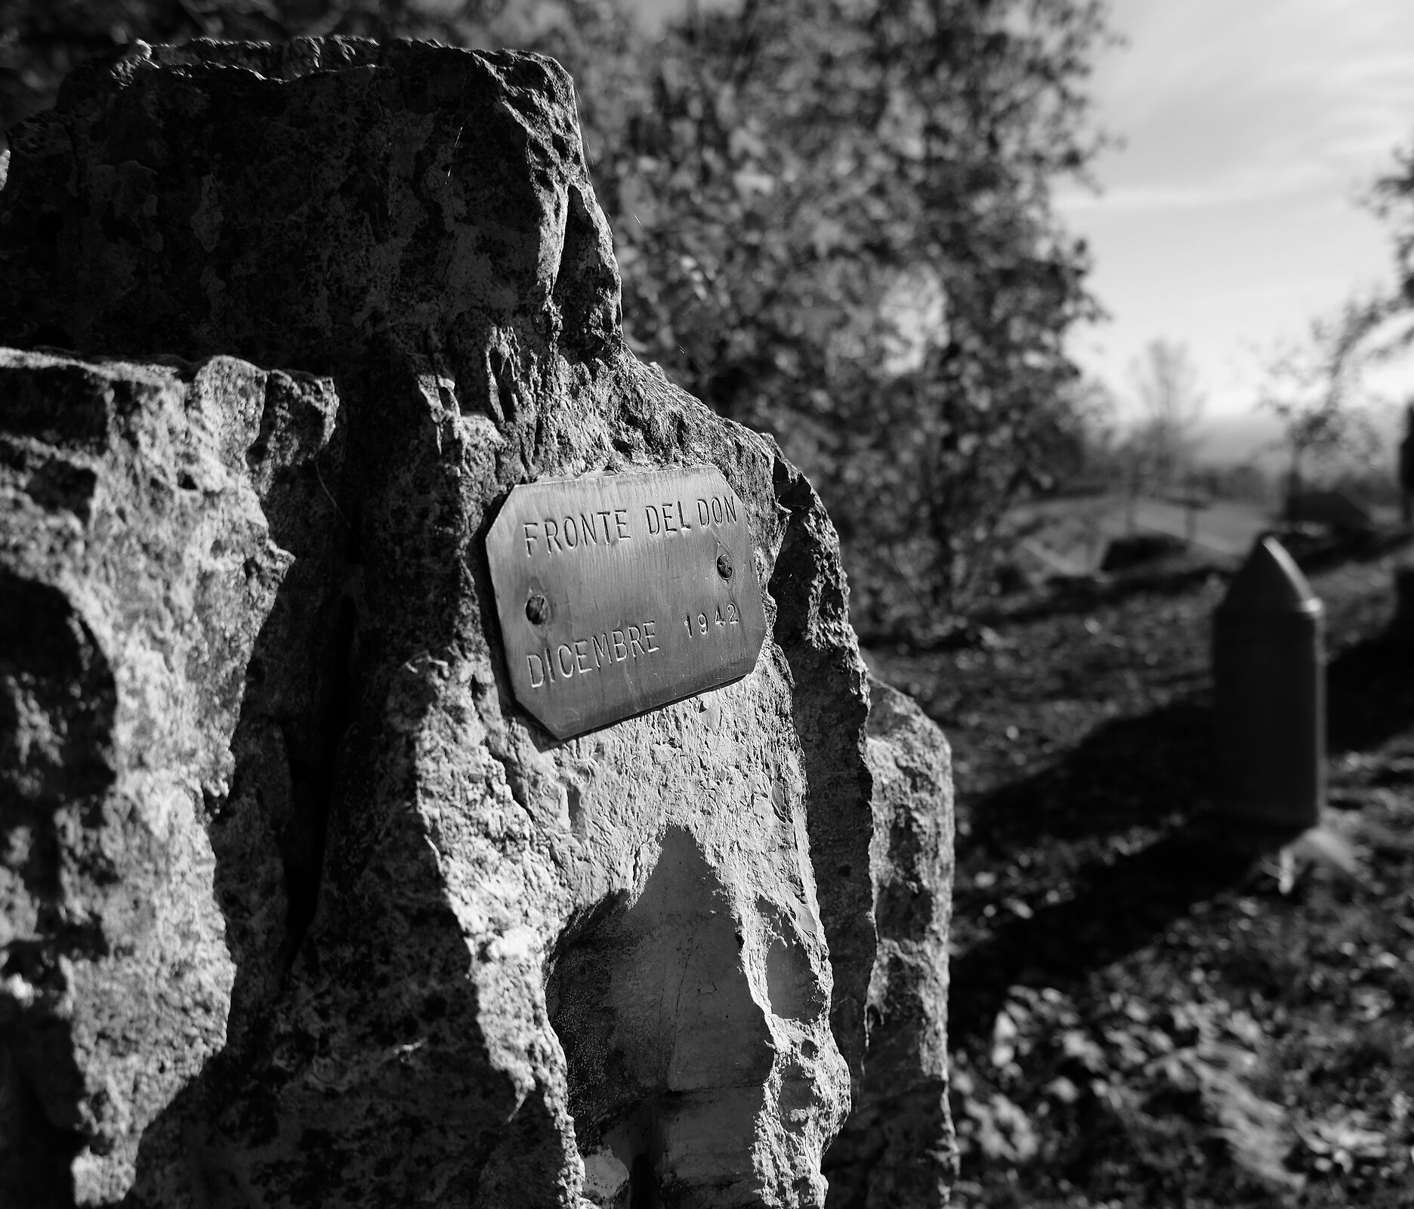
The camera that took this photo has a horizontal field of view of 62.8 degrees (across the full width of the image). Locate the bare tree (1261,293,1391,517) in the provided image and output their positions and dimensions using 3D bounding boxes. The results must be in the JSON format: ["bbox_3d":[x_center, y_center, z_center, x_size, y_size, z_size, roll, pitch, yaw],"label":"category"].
[{"bbox_3d":[7.977,-2.530,15.000,1.540,2.860,1.463,3,10,28],"label":"bare tree"}]

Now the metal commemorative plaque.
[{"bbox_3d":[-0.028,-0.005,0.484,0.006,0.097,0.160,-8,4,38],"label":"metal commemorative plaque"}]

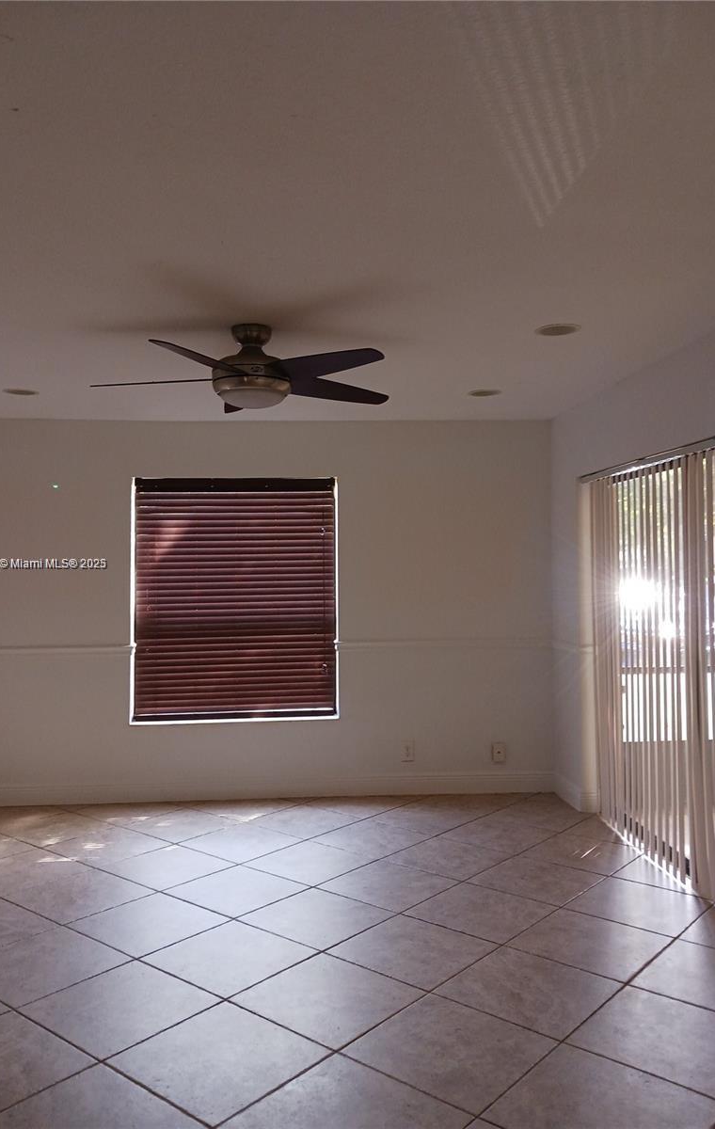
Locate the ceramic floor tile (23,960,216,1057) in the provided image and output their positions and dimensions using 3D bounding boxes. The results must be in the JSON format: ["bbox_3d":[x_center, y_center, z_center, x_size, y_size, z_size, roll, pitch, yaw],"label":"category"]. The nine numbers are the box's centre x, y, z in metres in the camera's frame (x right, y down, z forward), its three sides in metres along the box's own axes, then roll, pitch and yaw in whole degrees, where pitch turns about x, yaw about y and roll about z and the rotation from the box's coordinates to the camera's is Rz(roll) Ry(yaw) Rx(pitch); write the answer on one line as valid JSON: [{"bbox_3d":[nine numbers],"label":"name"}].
[{"bbox_3d":[-0.807,1.506,2.999,0.500,0.010,0.500,-1,-1,40],"label":"ceramic floor tile"}]

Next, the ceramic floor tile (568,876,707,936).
[{"bbox_3d":[1.250,1.513,3.911,0.500,0.010,0.500,-1,-1,40],"label":"ceramic floor tile"}]

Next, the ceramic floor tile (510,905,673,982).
[{"bbox_3d":[0.938,1.530,3.554,0.500,0.010,0.500,0,-1,39],"label":"ceramic floor tile"}]

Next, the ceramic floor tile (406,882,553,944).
[{"bbox_3d":[0.542,1.514,3.857,0.498,0.010,0.498,0,0,39],"label":"ceramic floor tile"}]

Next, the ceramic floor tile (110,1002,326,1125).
[{"bbox_3d":[-0.419,1.502,2.679,0.500,0.010,0.500,-1,-1,40],"label":"ceramic floor tile"}]

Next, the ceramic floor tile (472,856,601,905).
[{"bbox_3d":[0.866,1.536,4.269,0.500,0.010,0.500,0,-1,39],"label":"ceramic floor tile"}]

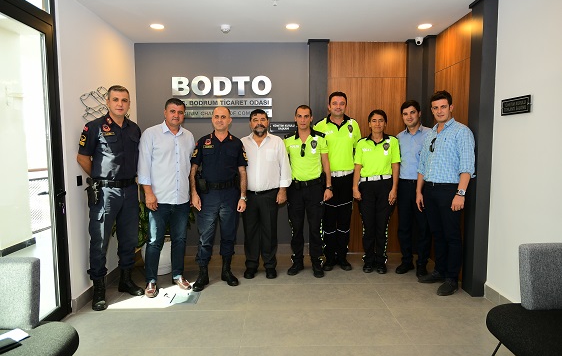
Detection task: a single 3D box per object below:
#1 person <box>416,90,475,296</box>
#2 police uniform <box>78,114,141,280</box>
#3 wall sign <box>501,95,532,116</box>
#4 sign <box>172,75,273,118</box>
[{"bbox_3d":[1.494,0.124,3.438,0.520,1.810,0.360,5,7,44],"label":"person"},{"bbox_3d":[-1.448,0.150,3.203,0.520,1.390,0.330,-4,6,-36],"label":"police uniform"},{"bbox_3d":[1.779,-0.545,2.842,0.018,0.122,0.340,0,5,-1],"label":"wall sign"},{"bbox_3d":[-0.684,-0.950,4.394,1.180,0.480,0.035,0,5,-1],"label":"sign"}]

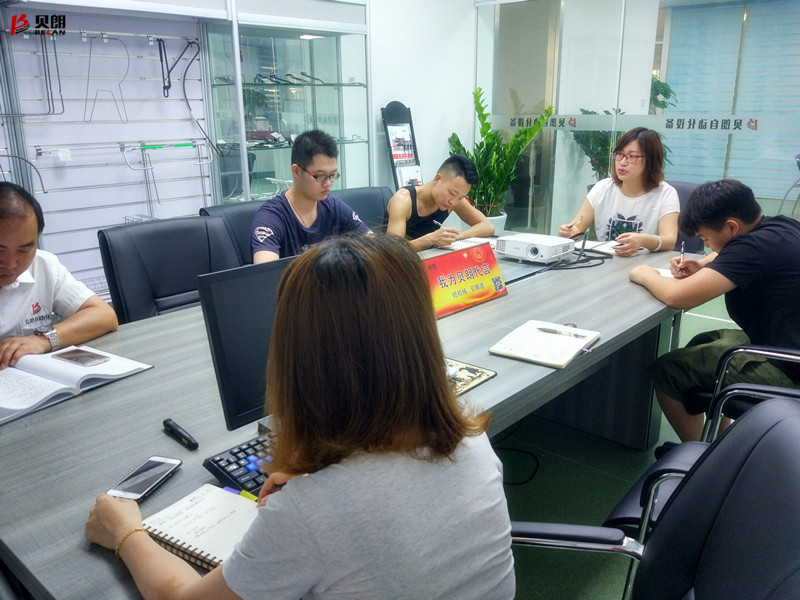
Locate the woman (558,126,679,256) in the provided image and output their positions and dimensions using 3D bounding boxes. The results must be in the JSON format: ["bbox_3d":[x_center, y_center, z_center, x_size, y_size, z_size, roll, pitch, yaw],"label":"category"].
[{"bbox_3d":[1.128,-0.200,3.244,0.540,1.280,0.740,14,22,41],"label":"woman"}]

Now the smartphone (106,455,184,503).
[{"bbox_3d":[-0.457,0.322,1.166,0.070,0.011,0.136,3,17,13],"label":"smartphone"}]

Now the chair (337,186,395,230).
[{"bbox_3d":[0.007,-0.022,3.280,0.620,0.980,0.580,14,22,40],"label":"chair"}]

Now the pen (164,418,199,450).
[{"bbox_3d":[-0.450,0.278,1.325,0.024,0.025,0.138,-16,22,-42],"label":"pen"}]

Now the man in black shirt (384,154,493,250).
[{"bbox_3d":[0.217,-0.152,3.283,0.720,1.200,0.600,14,22,41],"label":"man in black shirt"}]

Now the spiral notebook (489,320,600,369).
[{"bbox_3d":[0.403,0.122,1.788,0.211,0.022,0.295,10,20,32],"label":"spiral notebook"}]

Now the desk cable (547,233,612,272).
[{"bbox_3d":[0.774,-0.222,2.806,0.230,0.085,0.430,14,22,41],"label":"desk cable"}]

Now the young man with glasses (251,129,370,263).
[{"bbox_3d":[-0.276,-0.024,2.716,0.800,1.310,0.550,14,22,40],"label":"young man with glasses"}]

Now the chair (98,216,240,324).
[{"bbox_3d":[-0.658,0.235,2.438,0.620,0.980,0.580,14,22,40],"label":"chair"}]

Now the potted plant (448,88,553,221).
[{"bbox_3d":[0.725,-0.705,4.643,0.670,1.500,0.620,14,22,40],"label":"potted plant"}]

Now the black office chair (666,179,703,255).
[{"bbox_3d":[1.289,-0.141,3.632,0.580,0.980,0.620,14,22,40],"label":"black office chair"}]

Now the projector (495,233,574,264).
[{"bbox_3d":[0.611,-0.240,2.924,0.275,0.088,0.222,14,22,41],"label":"projector"}]

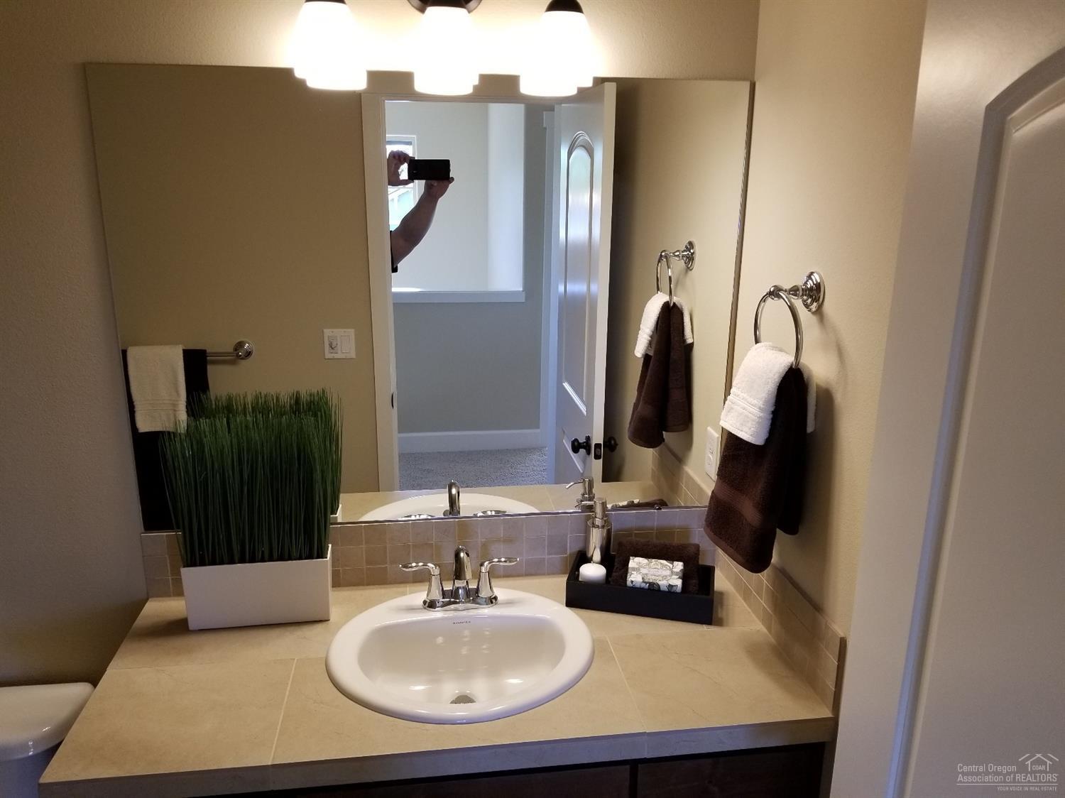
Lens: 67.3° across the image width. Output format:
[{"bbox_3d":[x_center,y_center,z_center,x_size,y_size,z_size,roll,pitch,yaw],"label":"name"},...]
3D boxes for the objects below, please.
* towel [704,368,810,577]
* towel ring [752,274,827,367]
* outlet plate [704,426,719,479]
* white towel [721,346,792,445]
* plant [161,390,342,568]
[{"bbox_3d":[0.432,0.115,1.496,0.120,0.372,0.198,-1,16,-8],"label":"towel"},{"bbox_3d":[0.457,-0.129,1.419,0.083,0.193,0.166,-1,16,-8],"label":"towel ring"},{"bbox_3d":[0.436,0.131,1.938,0.007,0.115,0.073,-1,16,-8],"label":"outlet plate"},{"bbox_3d":[0.407,-0.012,1.439,0.079,0.187,0.140,-1,16,-8],"label":"white towel"},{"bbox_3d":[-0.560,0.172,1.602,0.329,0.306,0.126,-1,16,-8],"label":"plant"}]

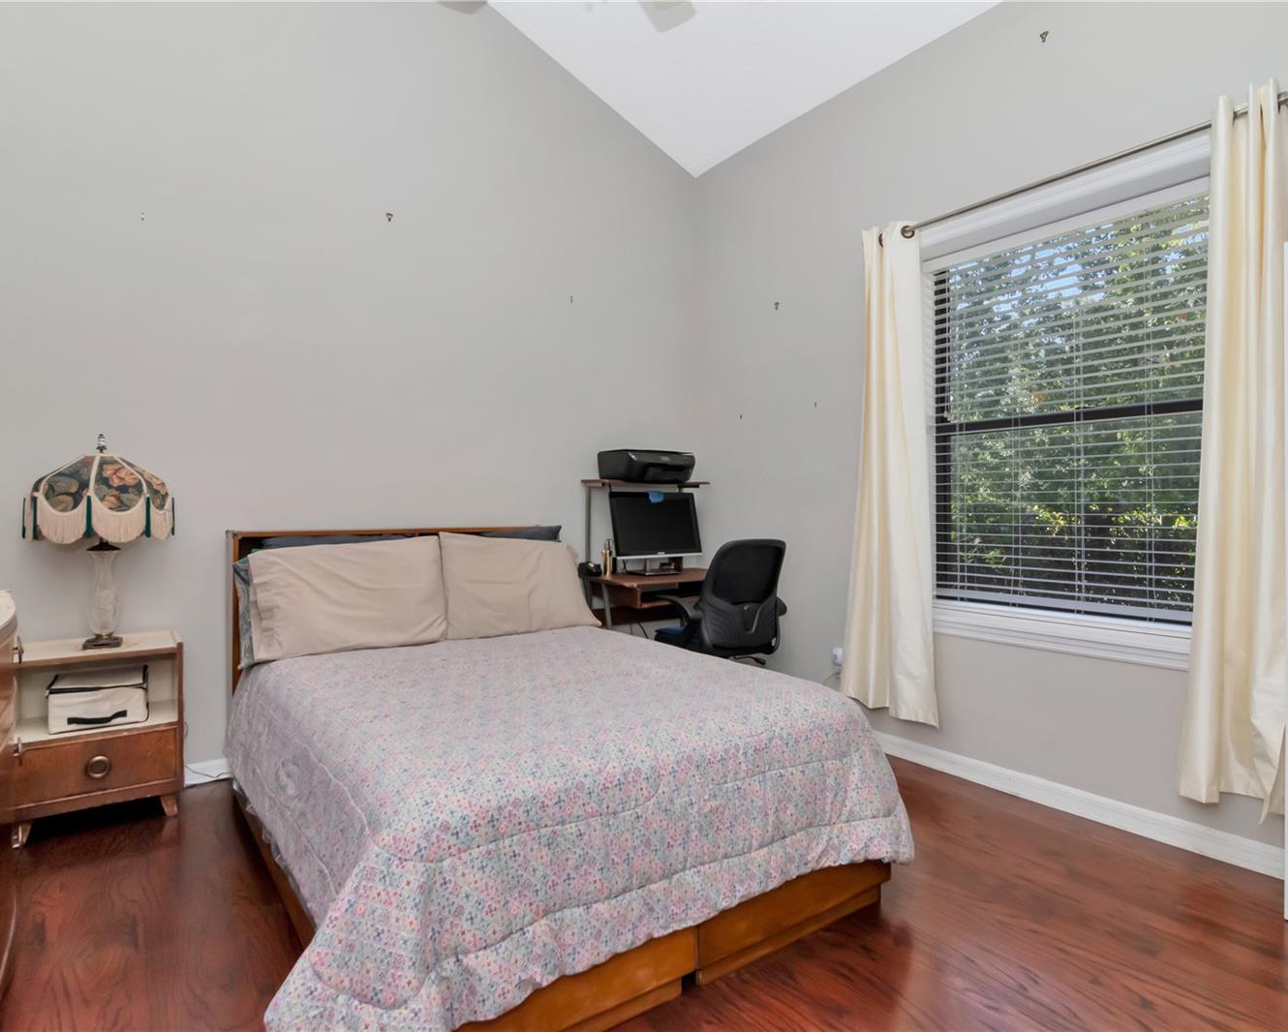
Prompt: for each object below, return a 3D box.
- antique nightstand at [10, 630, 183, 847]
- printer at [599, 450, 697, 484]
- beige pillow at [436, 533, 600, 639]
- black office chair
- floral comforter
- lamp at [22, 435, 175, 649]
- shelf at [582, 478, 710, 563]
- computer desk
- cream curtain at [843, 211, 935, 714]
[{"bbox_3d":[-1.903,0.760,2.423,0.465,0.630,0.370,0,0,-35],"label":"antique nightstand"},{"bbox_3d":[0.015,-0.261,3.703,0.436,0.145,0.330,0,0,-35],"label":"printer"},{"bbox_3d":[-0.590,0.309,3.144,0.700,0.450,0.170,0,-17,-35],"label":"beige pillow"},{"bbox_3d":[0.345,0.586,3.190,0.610,0.980,0.610,0,0,-41],"label":"black office chair"},{"bbox_3d":[-0.387,0.730,2.186,1.535,0.460,1.840,0,0,-35],"label":"floral comforter"},{"bbox_3d":[-1.893,0.090,2.401,0.420,0.745,0.420,0,0,-35],"label":"lamp"},{"bbox_3d":[0.016,0.064,3.724,0.675,0.505,0.280,0,0,-35],"label":"shelf"},{"bbox_3d":[0.137,0.695,3.660,0.770,0.755,0.550,0,0,-35],"label":"computer desk"},{"bbox_3d":[1.065,-0.192,2.996,0.145,2.140,0.410,0,0,-38],"label":"cream curtain"}]

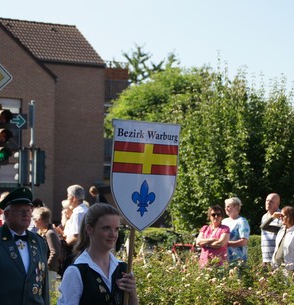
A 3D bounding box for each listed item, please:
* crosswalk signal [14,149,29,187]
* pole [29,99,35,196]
[{"bbox_3d":[-3.240,0.395,27.000,0.330,0.920,0.260,-2,-4,45],"label":"crosswalk signal"},{"bbox_3d":[-2.951,0.865,27.000,0.110,4.400,0.110,1,-3,0],"label":"pole"}]

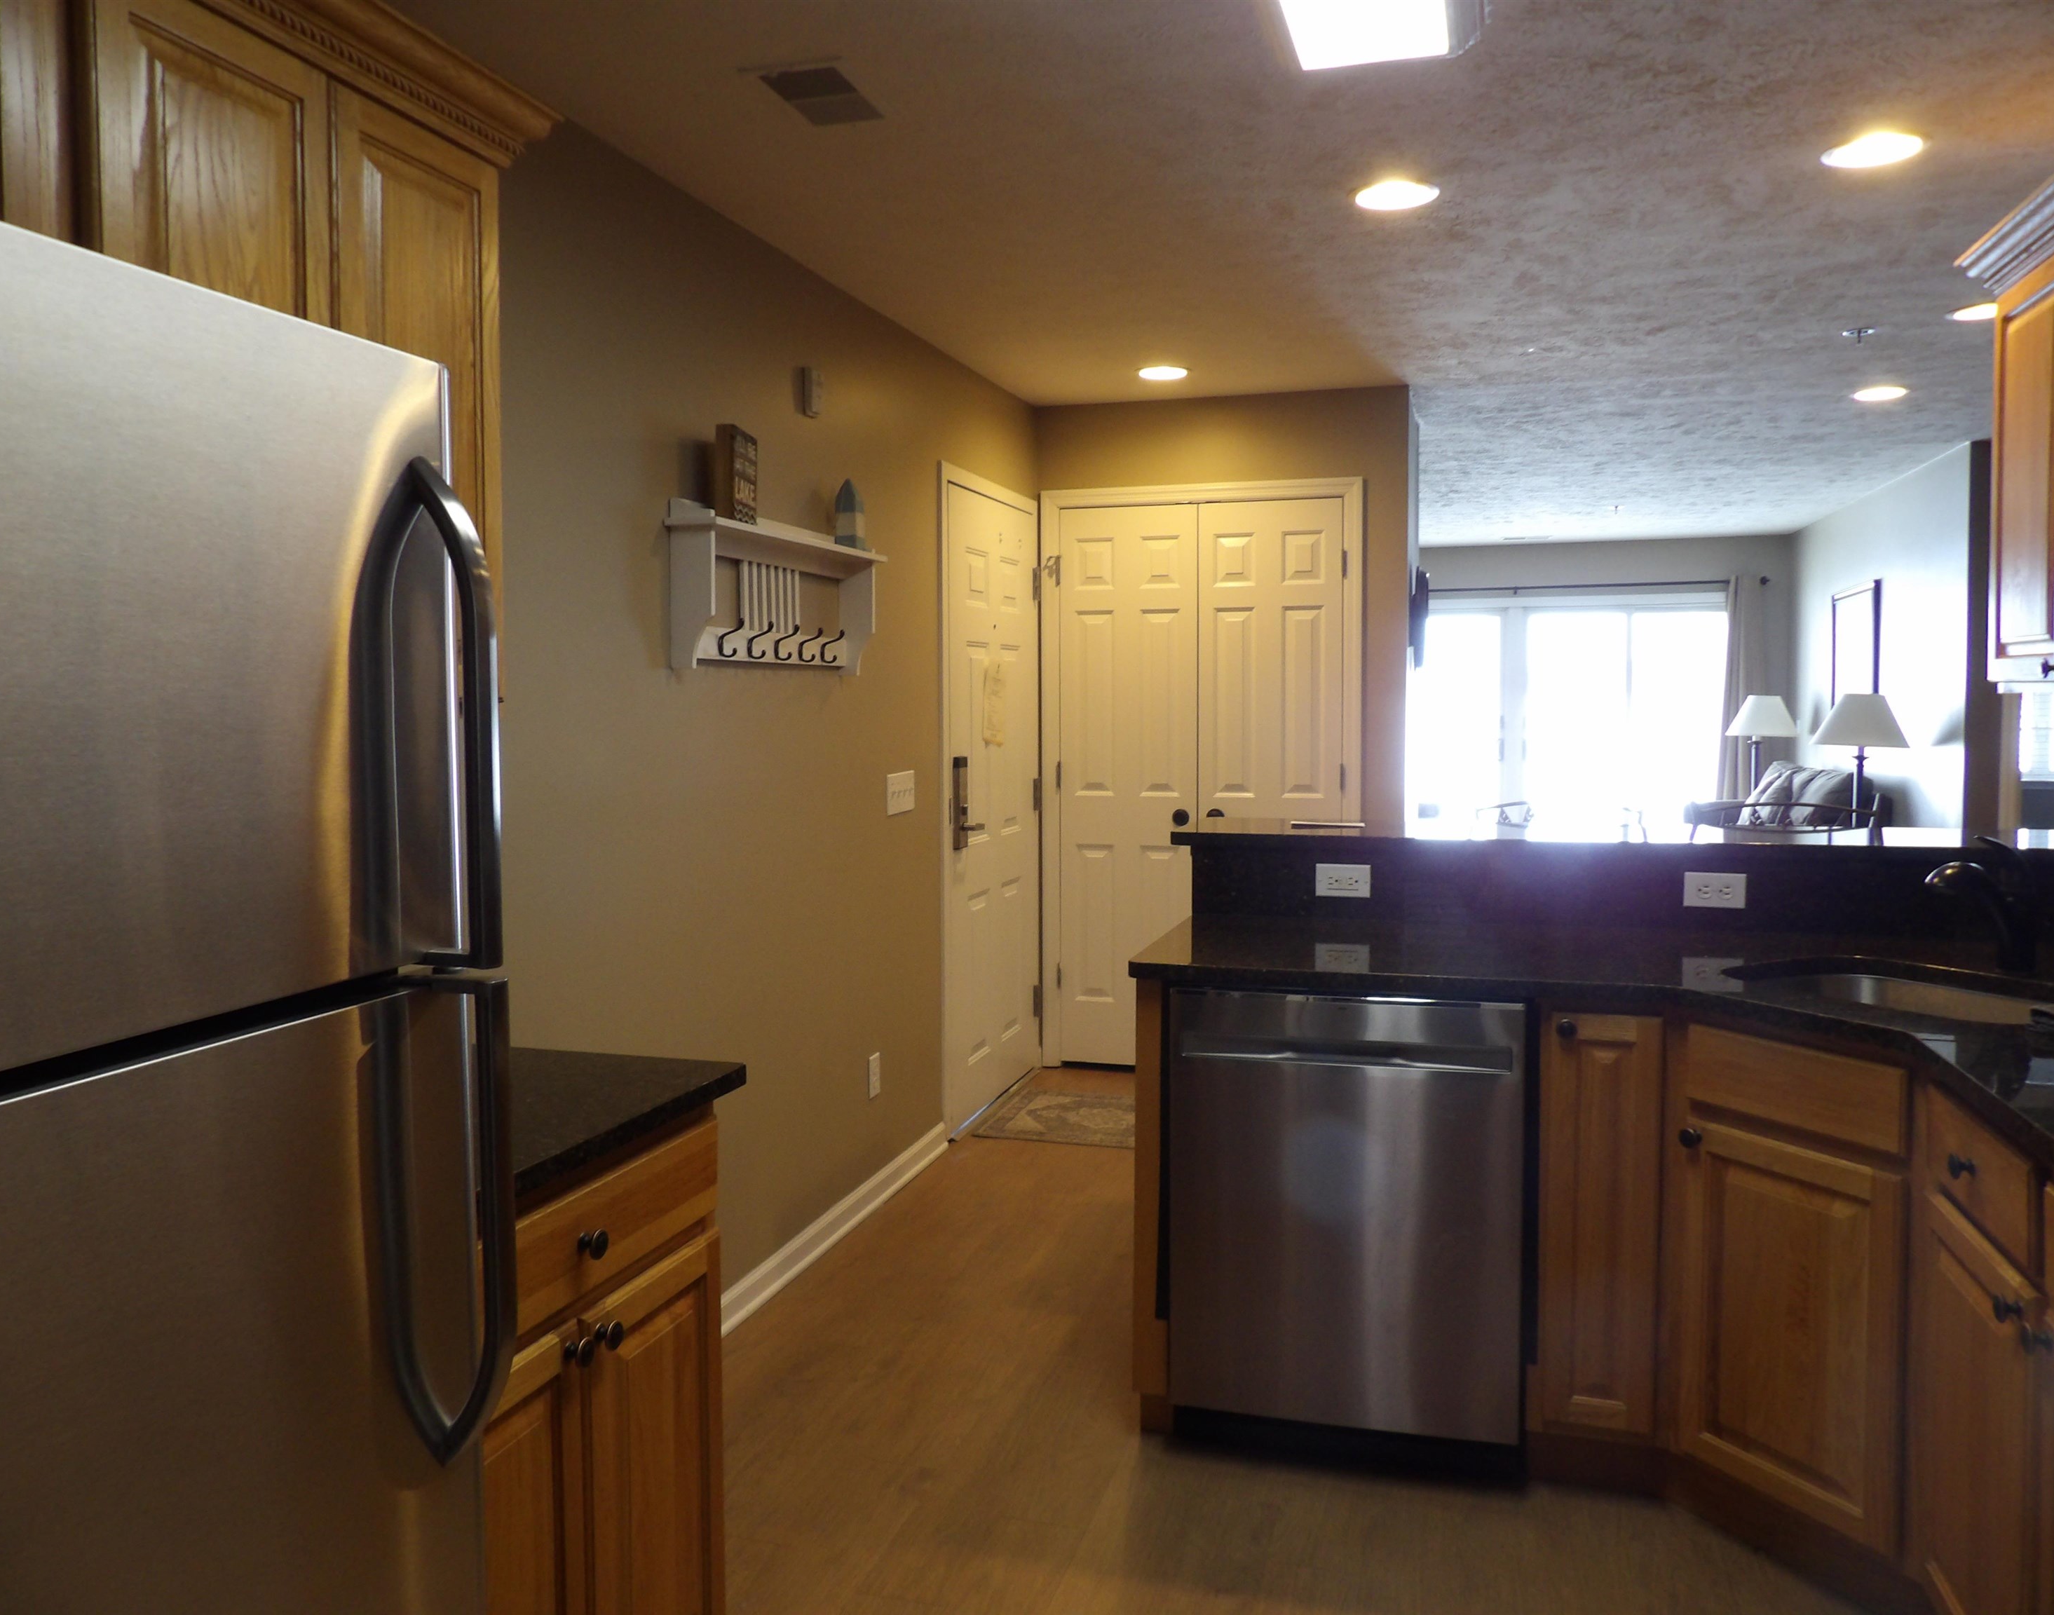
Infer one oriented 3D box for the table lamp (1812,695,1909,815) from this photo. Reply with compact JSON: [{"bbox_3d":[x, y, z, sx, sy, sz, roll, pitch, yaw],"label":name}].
[{"bbox_3d":[3.654,-0.127,6.566,0.440,0.740,0.440,1,5,17],"label":"table lamp"}]

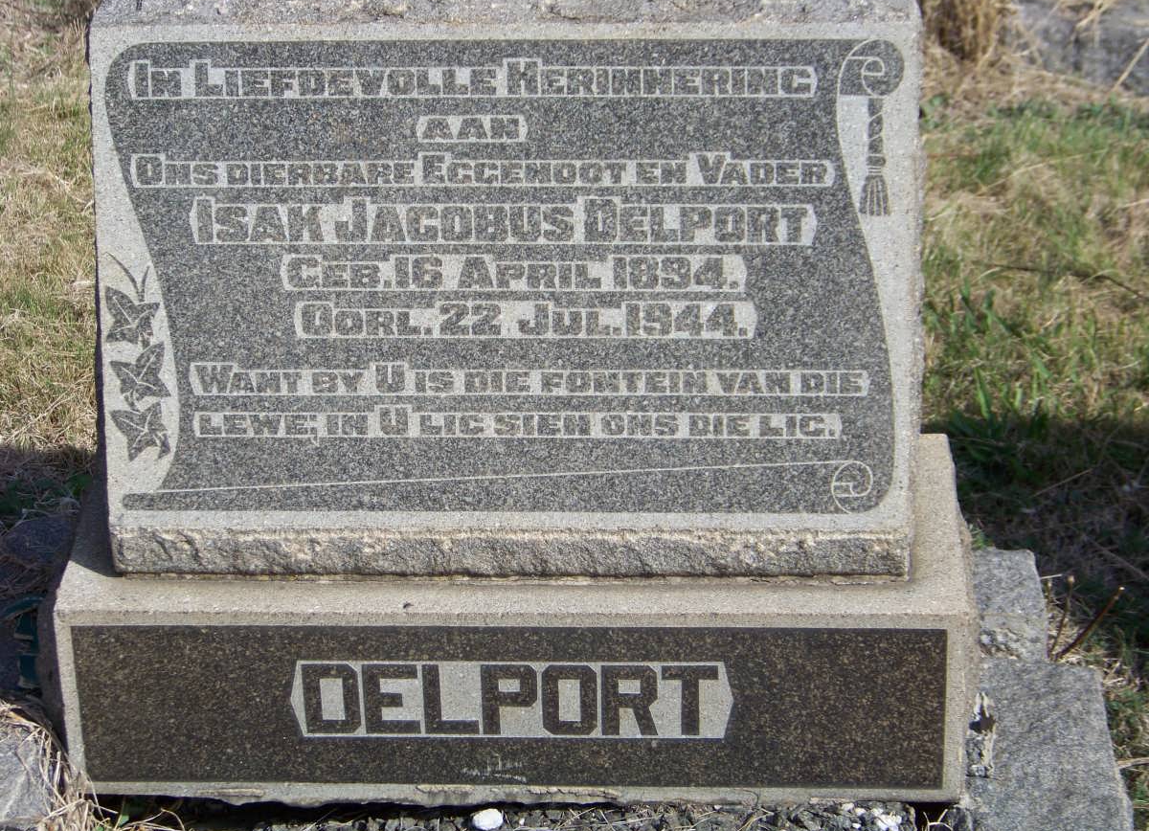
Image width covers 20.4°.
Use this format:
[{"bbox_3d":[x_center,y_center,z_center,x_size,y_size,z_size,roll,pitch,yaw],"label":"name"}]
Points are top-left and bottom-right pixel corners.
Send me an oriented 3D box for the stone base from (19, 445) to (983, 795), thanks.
[{"bbox_3d":[-0.051,0.188,3.058,0.841,0.199,0.352,0,27,3],"label":"stone base"}]

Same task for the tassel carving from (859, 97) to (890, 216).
[{"bbox_3d":[0.263,-0.227,2.794,0.027,0.107,0.012,0,16,3],"label":"tassel carving"}]

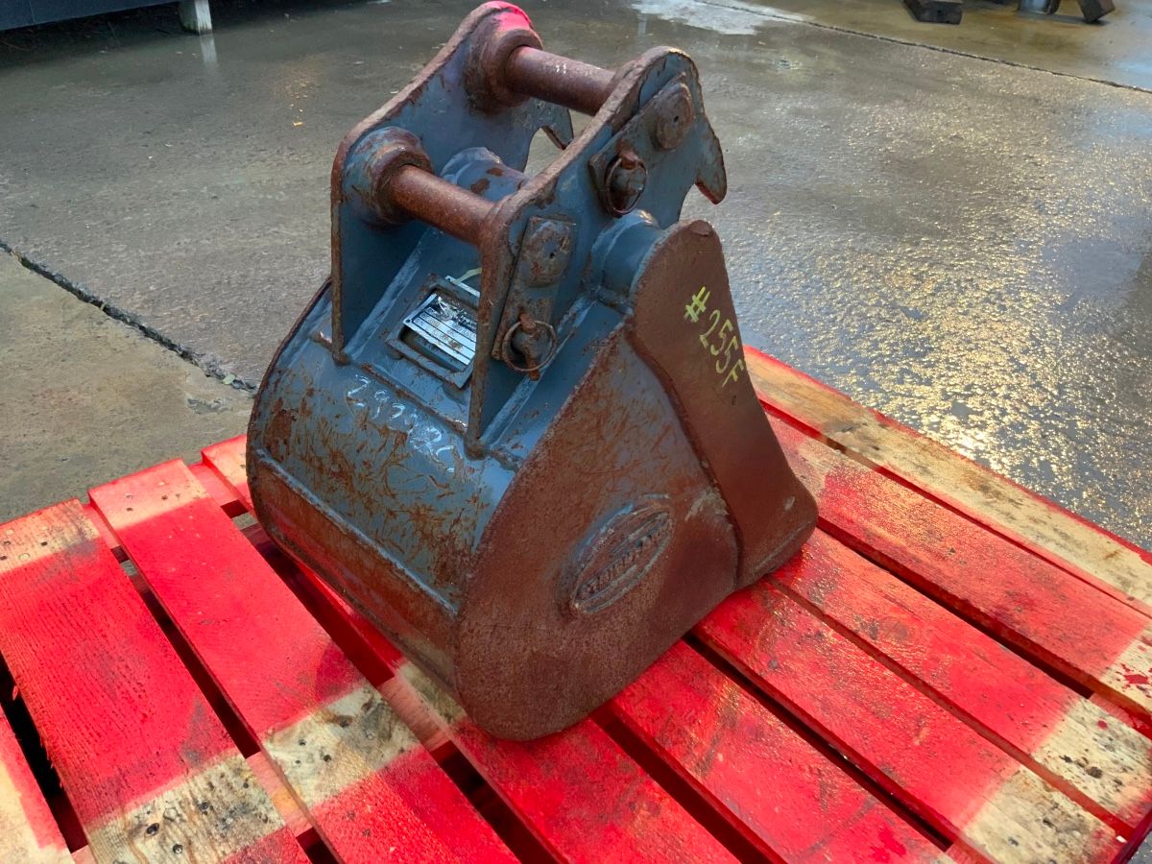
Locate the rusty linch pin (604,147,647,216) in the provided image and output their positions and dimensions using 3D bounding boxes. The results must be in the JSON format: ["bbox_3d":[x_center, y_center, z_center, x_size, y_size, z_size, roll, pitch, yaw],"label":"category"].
[{"bbox_3d":[0.035,-0.173,0.669,0.023,0.047,0.041,29,42,34],"label":"rusty linch pin"}]

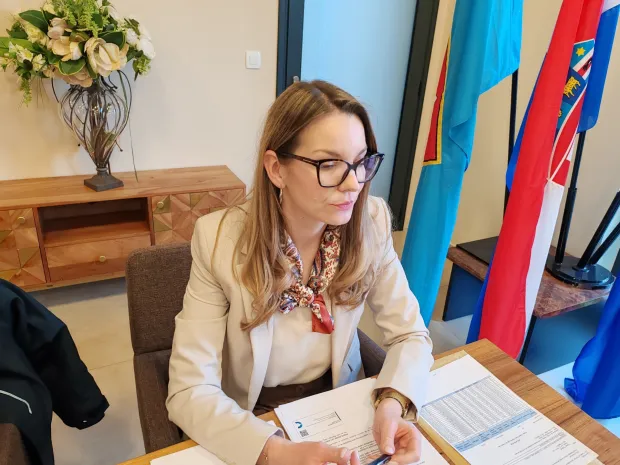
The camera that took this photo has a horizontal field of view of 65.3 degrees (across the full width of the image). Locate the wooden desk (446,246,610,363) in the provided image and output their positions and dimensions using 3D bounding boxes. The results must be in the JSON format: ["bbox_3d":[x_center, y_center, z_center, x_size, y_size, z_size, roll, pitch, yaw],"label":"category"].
[{"bbox_3d":[1.032,0.336,2.359,0.580,0.395,0.590,-9,28,-25],"label":"wooden desk"}]

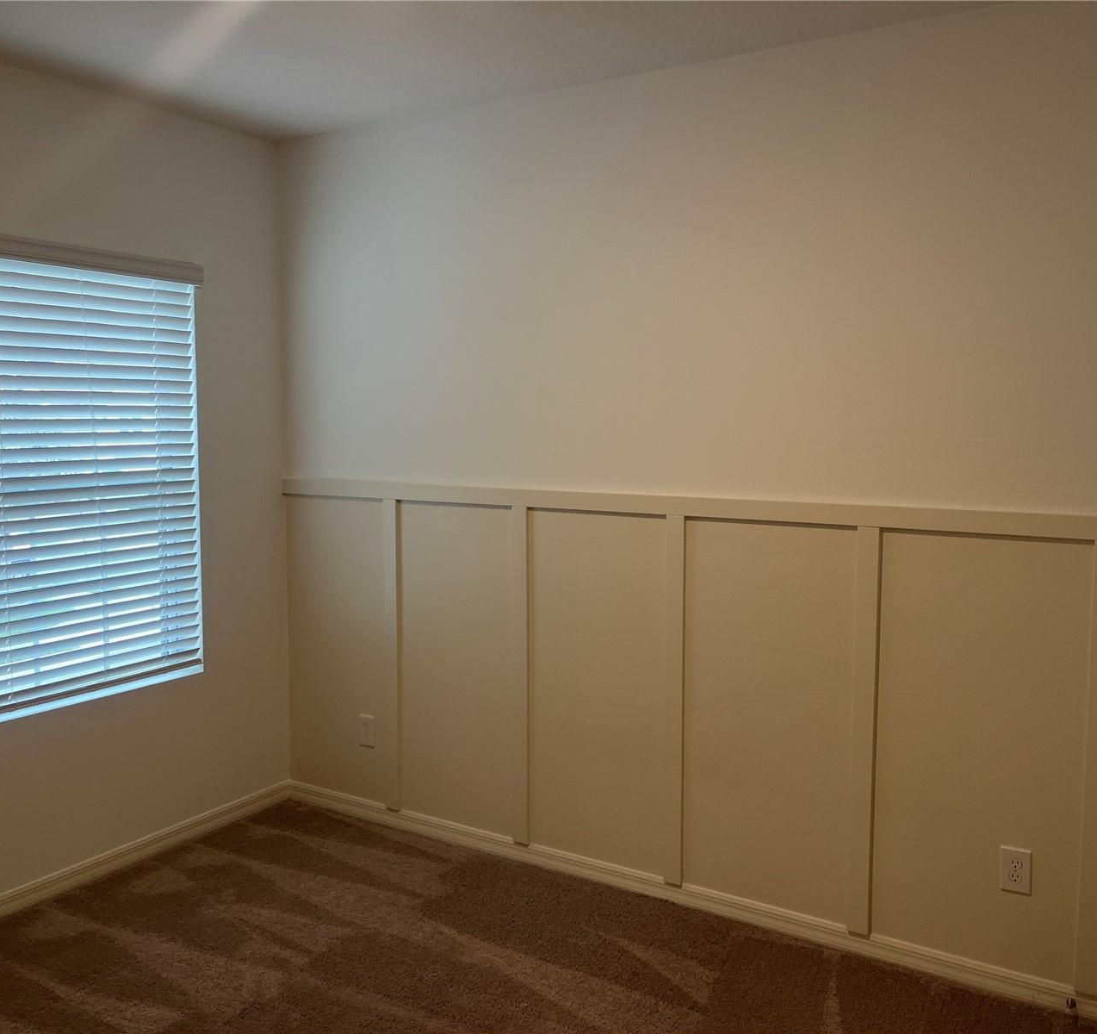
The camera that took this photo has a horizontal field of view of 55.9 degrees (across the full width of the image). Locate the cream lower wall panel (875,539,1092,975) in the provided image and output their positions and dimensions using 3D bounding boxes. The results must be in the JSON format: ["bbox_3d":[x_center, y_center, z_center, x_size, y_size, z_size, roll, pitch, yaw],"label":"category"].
[{"bbox_3d":[1.177,0.644,2.858,0.542,1.196,0.030,3,6,32],"label":"cream lower wall panel"}]

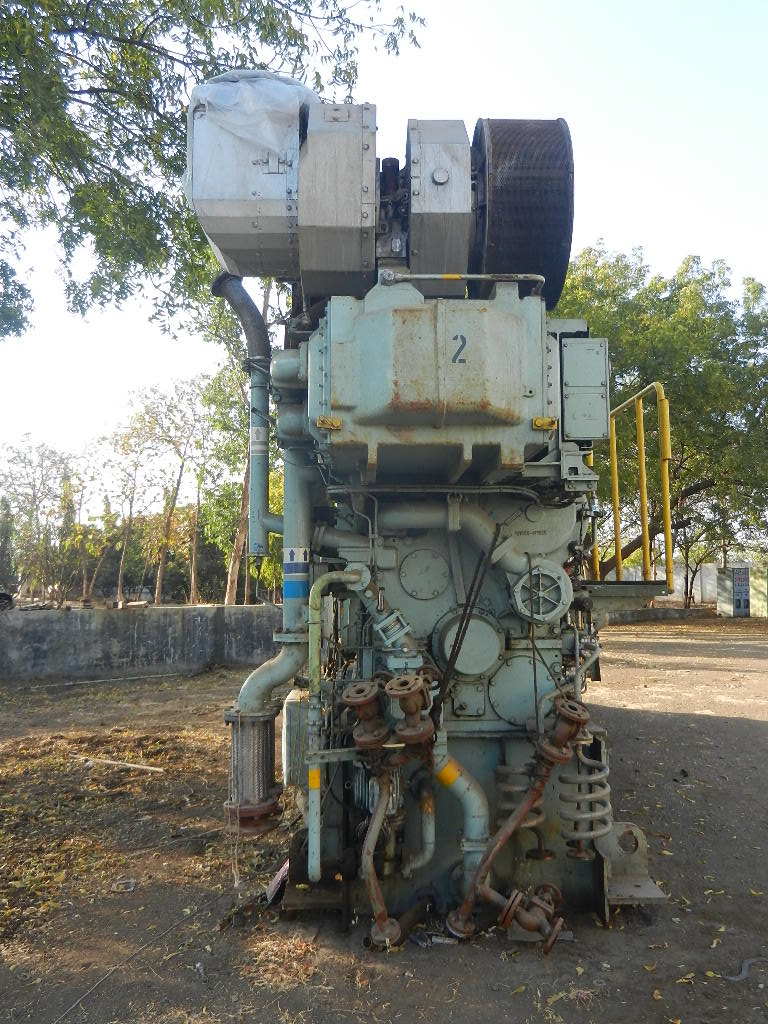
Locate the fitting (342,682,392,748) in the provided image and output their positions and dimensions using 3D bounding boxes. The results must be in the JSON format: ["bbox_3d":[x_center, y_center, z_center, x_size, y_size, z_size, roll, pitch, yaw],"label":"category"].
[{"bbox_3d":[-0.076,0.892,3.770,0.165,0.235,0.165,-15,16,0],"label":"fitting"}]

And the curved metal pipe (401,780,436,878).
[{"bbox_3d":[0.158,1.452,3.930,0.155,0.440,0.150,0,-4,0],"label":"curved metal pipe"}]

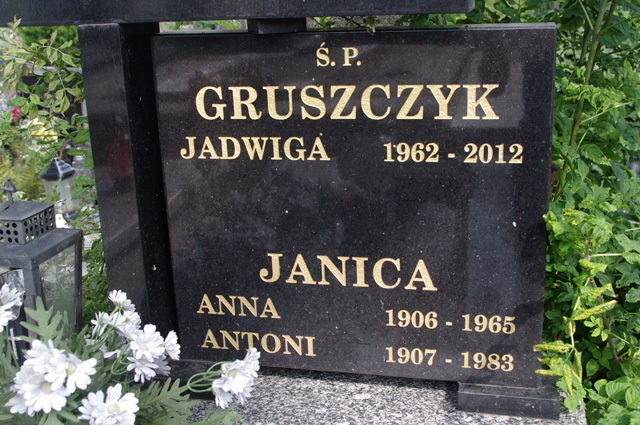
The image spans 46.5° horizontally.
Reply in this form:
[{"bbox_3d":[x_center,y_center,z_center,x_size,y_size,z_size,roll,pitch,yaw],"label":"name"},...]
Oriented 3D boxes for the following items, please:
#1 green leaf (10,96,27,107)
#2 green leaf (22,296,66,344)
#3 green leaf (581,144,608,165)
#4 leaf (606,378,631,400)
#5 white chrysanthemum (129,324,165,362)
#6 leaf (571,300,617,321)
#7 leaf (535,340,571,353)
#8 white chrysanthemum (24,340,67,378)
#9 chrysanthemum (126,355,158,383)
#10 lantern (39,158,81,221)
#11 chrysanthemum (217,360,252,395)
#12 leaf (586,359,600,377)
[{"bbox_3d":[-0.647,-0.238,1.600,0.036,0.021,0.014,-4,-23,-8],"label":"green leaf"},{"bbox_3d":[-0.382,0.152,1.030,0.060,0.070,0.020,-3,-24,-4],"label":"green leaf"},{"bbox_3d":[0.471,-0.099,1.280,0.054,0.025,0.014,34,-14,17],"label":"green leaf"},{"bbox_3d":[0.488,0.290,1.220,0.040,0.014,0.036,0,60,7],"label":"leaf"},{"bbox_3d":[-0.256,0.193,1.100,0.053,0.053,0.030,-1,-18,3],"label":"white chrysanthemum"},{"bbox_3d":[0.403,0.145,1.100,0.071,0.020,0.020,-21,-13,1],"label":"leaf"},{"bbox_3d":[0.343,0.198,1.100,0.054,0.018,0.018,3,-11,7],"label":"leaf"},{"bbox_3d":[-0.376,0.201,1.020,0.052,0.050,0.030,-1,-21,3],"label":"white chrysanthemum"},{"bbox_3d":[-0.262,0.230,1.100,0.045,0.042,0.030,2,-26,14],"label":"chrysanthemum"},{"bbox_3d":[-0.905,-0.084,2.600,0.092,0.210,0.092,3,20,19],"label":"lantern"},{"bbox_3d":[-0.127,0.246,1.110,0.047,0.048,0.030,4,-16,19],"label":"chrysanthemum"},{"bbox_3d":[0.484,0.274,1.320,0.025,0.032,0.012,2,-23,13],"label":"leaf"}]

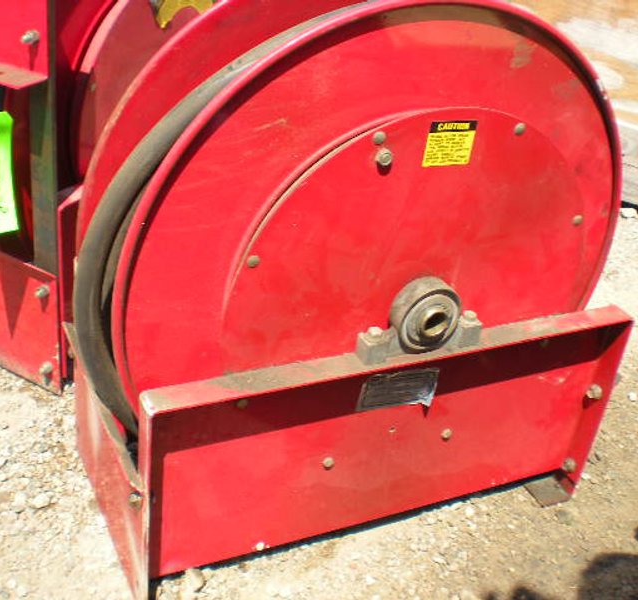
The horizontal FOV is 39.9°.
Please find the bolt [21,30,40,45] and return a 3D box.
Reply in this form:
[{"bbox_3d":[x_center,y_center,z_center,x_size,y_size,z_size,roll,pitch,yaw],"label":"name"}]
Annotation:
[{"bbox_3d":[-0.327,-0.297,0.991,0.015,0.015,0.018,21,32,22],"label":"bolt"}]

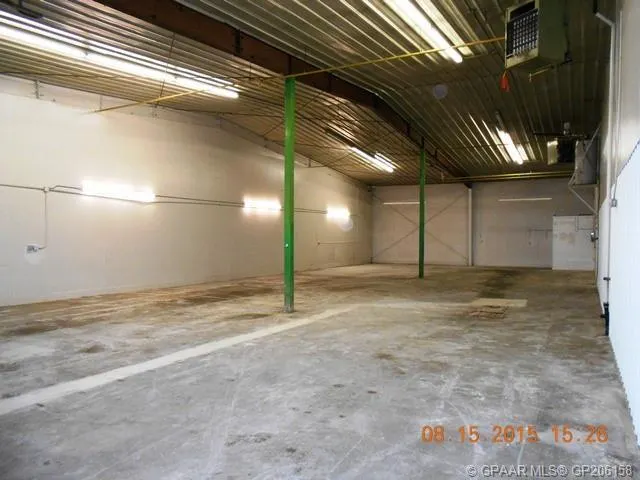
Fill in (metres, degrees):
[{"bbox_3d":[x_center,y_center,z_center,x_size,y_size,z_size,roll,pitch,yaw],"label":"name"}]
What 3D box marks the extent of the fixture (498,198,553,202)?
[{"bbox_3d":[9.974,-1.954,23.409,2.443,0.100,0.100,0,0,29],"label":"fixture"}]

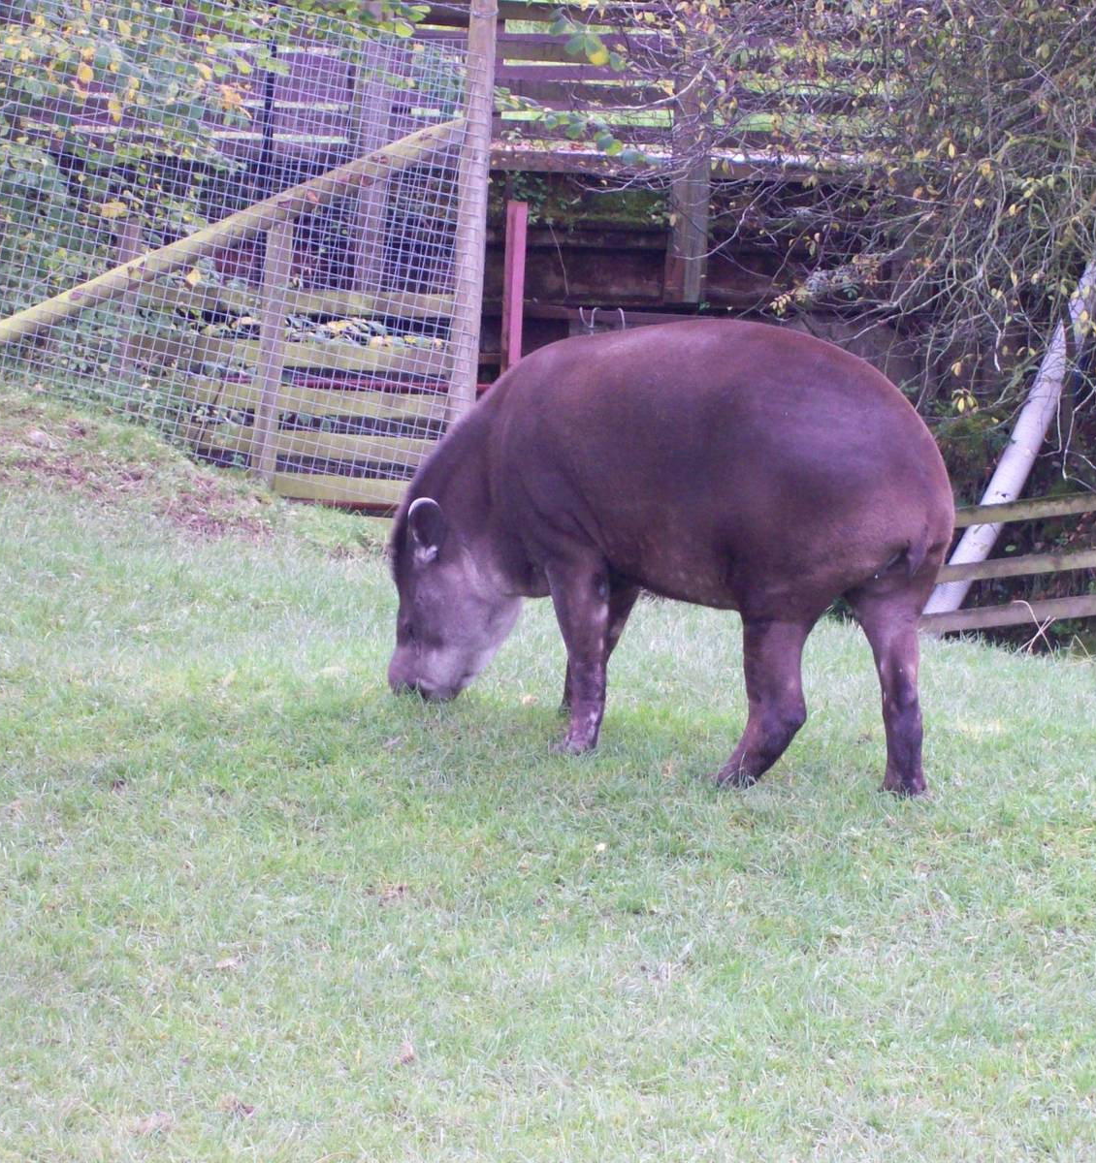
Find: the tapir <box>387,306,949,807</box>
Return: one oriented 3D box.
[{"bbox_3d":[0.249,-0.082,10.400,1.450,0.950,0.480,8,8,39],"label":"tapir"}]

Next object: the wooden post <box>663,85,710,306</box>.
[{"bbox_3d":[0.639,-1.784,22.300,0.150,1.080,0.150,1,7,-17],"label":"wooden post"}]

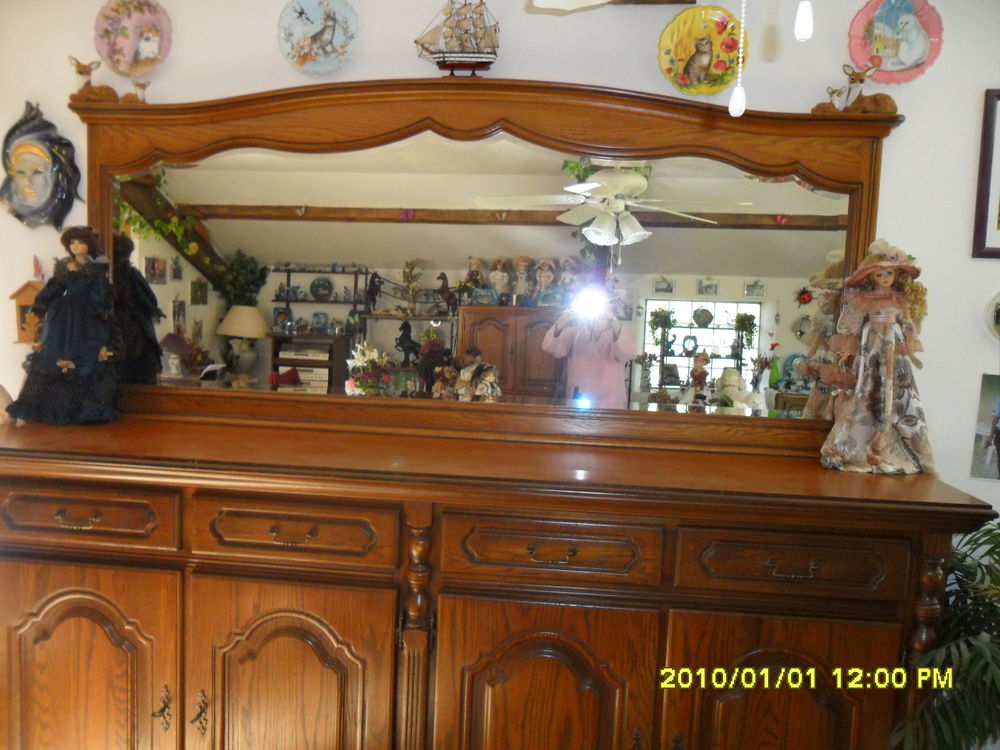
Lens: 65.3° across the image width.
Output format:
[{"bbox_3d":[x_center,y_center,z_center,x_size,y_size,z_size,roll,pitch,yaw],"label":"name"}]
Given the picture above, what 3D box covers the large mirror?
[{"bbox_3d":[-0.096,-0.271,1.899,1.960,0.850,0.110,3,5,6],"label":"large mirror"}]

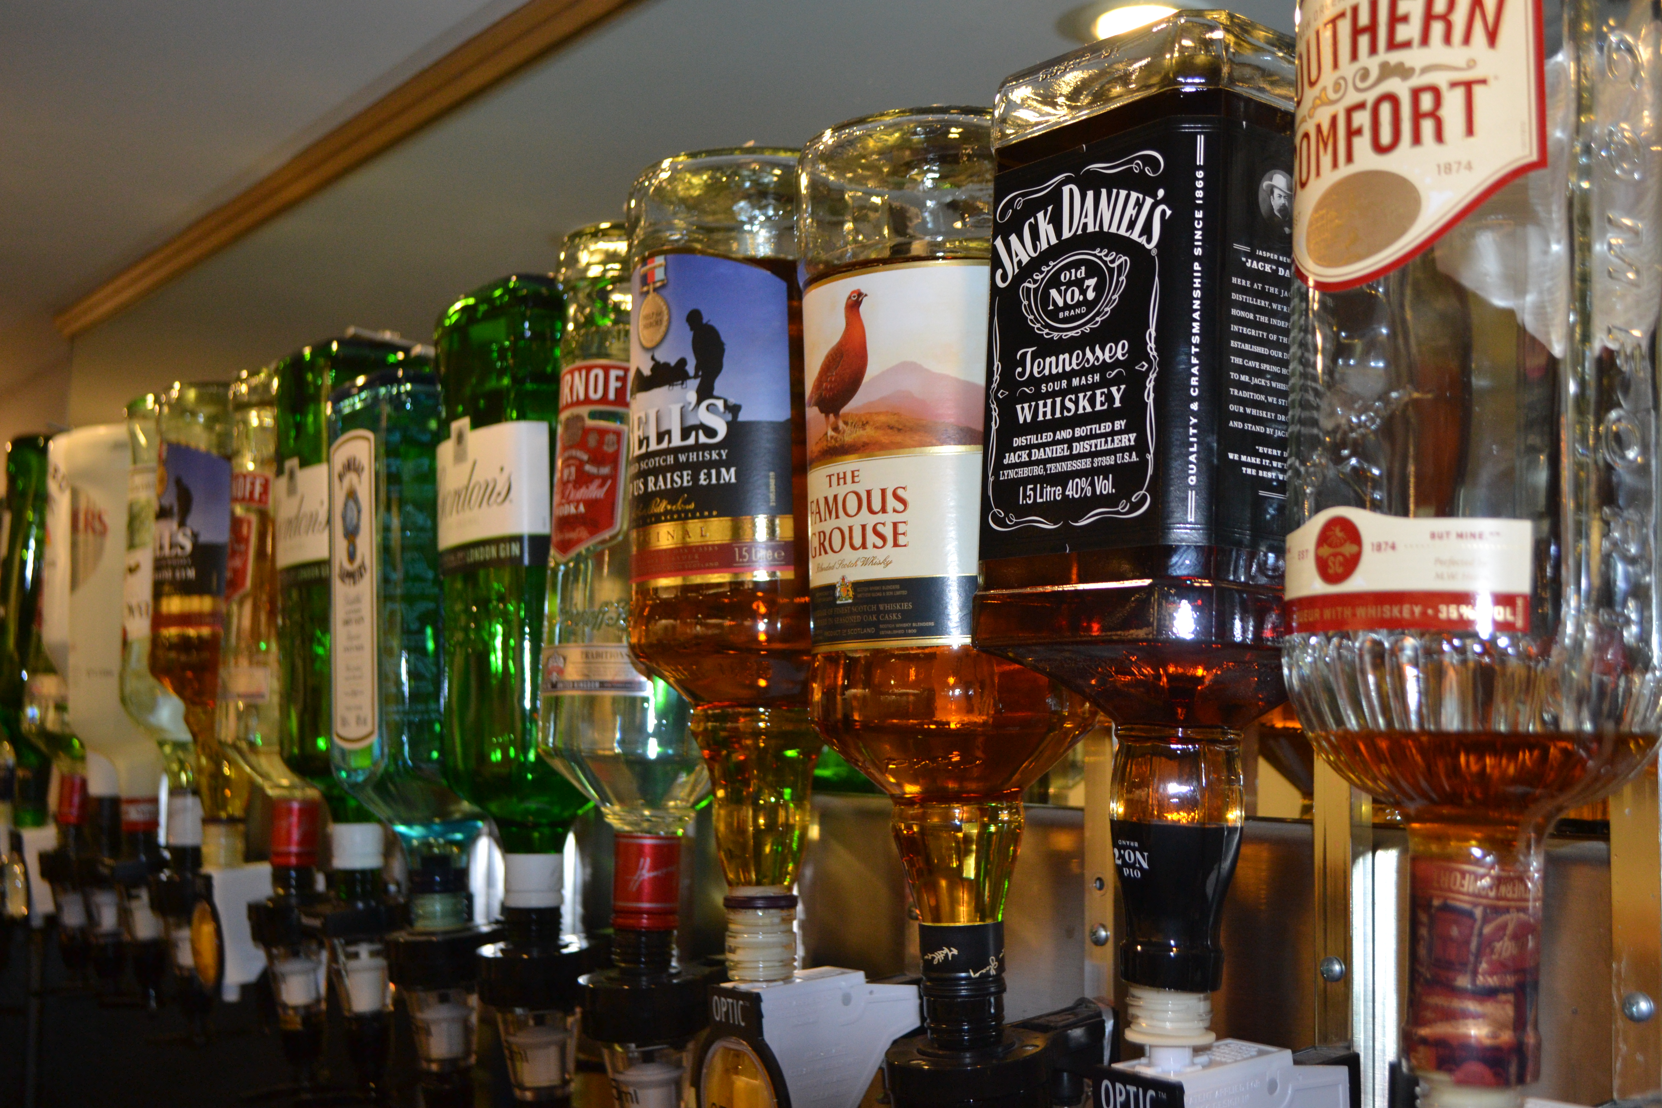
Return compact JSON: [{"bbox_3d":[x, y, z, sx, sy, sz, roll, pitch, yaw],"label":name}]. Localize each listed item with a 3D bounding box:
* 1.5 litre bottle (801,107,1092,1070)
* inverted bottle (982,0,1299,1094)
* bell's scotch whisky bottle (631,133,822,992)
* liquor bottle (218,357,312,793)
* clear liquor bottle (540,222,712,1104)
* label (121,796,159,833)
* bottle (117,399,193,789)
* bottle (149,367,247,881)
[{"bbox_3d":[0.046,0.015,0.731,0.106,0.345,0.106,-1,-5,0],"label":"1.5 litre bottle"},{"bbox_3d":[0.114,0.002,0.629,0.100,0.319,0.100,8,-9,-39],"label":"inverted bottle"},{"bbox_3d":[-0.030,0.008,0.822,0.108,0.338,0.108,0,-5,0],"label":"bell's scotch whisky bottle"},{"bbox_3d":[-0.359,0.035,1.315,0.101,0.321,0.101,4,-6,-35],"label":"liquor bottle"},{"bbox_3d":[-0.083,0.038,0.922,0.101,0.375,0.101,2,-5,0],"label":"clear liquor bottle"},{"bbox_3d":[-0.567,0.214,1.594,0.031,0.029,0.031,4,-6,-35],"label":"label"},{"bbox_3d":[-0.497,0.047,1.510,0.097,0.339,0.097,4,-6,-35],"label":"bottle"},{"bbox_3d":[-0.433,0.052,1.407,0.108,0.346,0.108,4,-6,-35],"label":"bottle"}]

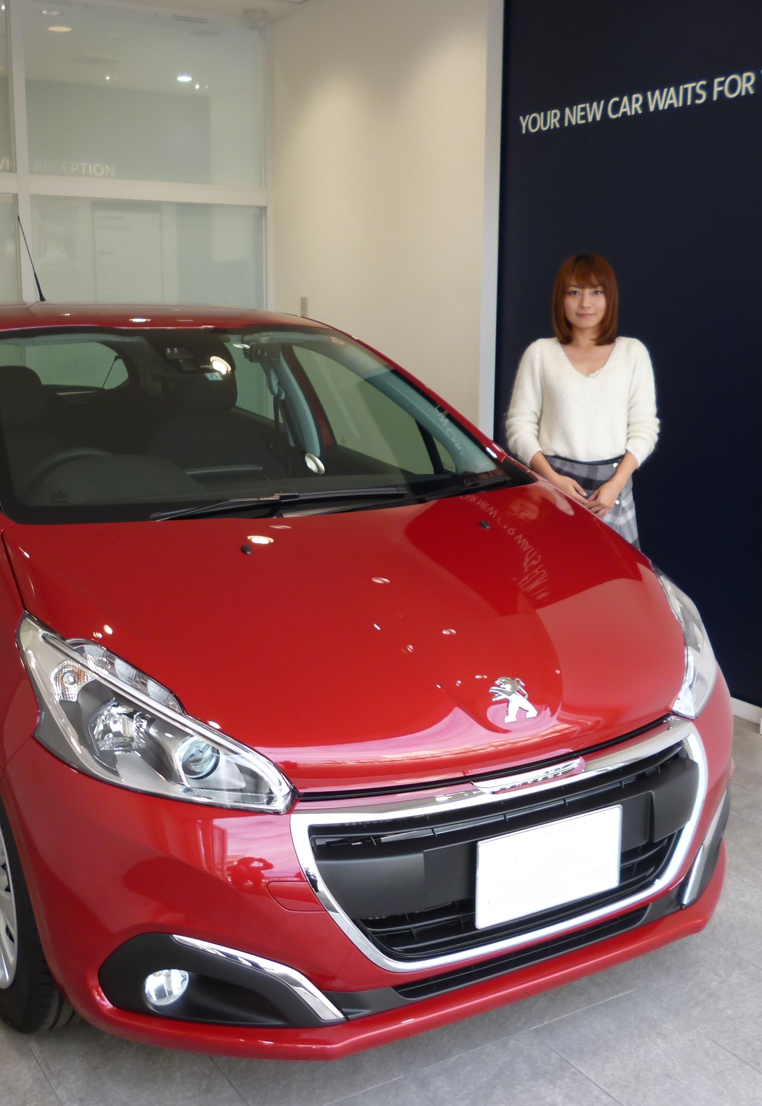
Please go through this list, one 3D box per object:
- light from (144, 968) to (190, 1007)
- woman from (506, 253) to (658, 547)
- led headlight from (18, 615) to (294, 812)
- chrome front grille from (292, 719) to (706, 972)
[{"bbox_3d":[-0.361,0.750,2.043,0.080,0.066,0.050,-6,13,-31],"label":"light"},{"bbox_3d":[0.575,-0.062,3.573,0.450,1.625,0.280,3,12,9],"label":"woman"},{"bbox_3d":[-0.398,0.278,2.091,0.360,0.285,0.495,-6,13,-31],"label":"led headlight"},{"bbox_3d":[0.278,0.538,2.199,0.940,0.347,0.170,-6,13,-31],"label":"chrome front grille"}]

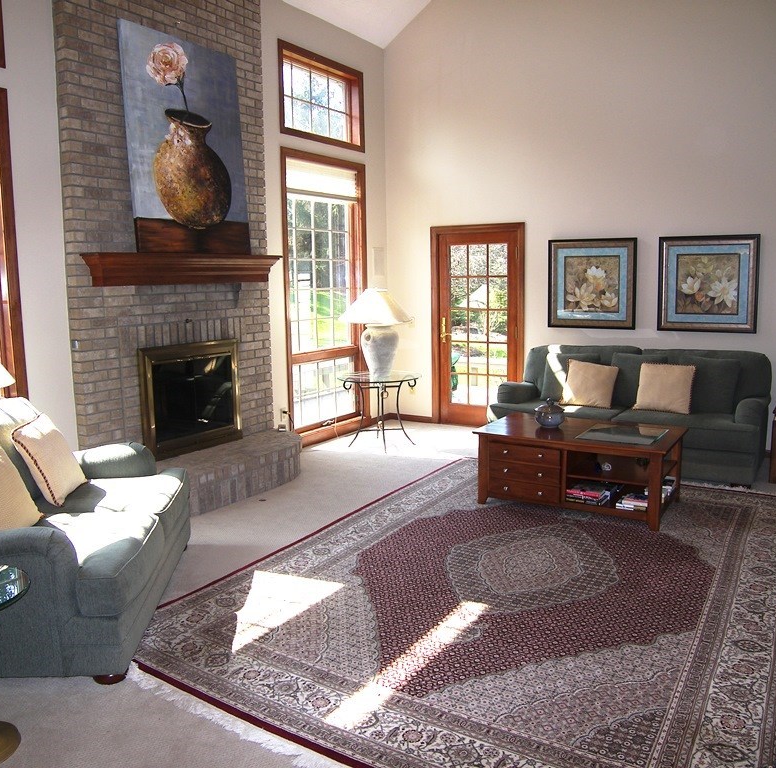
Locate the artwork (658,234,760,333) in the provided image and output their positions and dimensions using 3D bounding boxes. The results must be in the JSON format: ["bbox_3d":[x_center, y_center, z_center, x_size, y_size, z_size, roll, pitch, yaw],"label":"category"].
[{"bbox_3d":[2.737,-0.855,6.103,0.799,0.823,0.042,4,10,32],"label":"artwork"}]

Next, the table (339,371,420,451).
[{"bbox_3d":[-0.063,0.258,6.698,0.780,0.664,0.780,-1,9,0],"label":"table"}]

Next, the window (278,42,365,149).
[{"bbox_3d":[-0.591,-2.601,6.519,0.085,0.796,1.289,4,10,32],"label":"window"}]

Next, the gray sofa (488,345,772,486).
[{"bbox_3d":[2.002,0.185,5.864,2.101,0.913,0.963,4,10,32],"label":"gray sofa"}]

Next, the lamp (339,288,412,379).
[{"bbox_3d":[-0.076,-0.472,6.588,0.690,0.824,0.690,-1,9,0],"label":"lamp"}]

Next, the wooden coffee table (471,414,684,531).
[{"bbox_3d":[1.336,0.572,4.952,1.270,0.496,0.777,4,10,32],"label":"wooden coffee table"}]

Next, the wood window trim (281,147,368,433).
[{"bbox_3d":[-0.588,-0.843,6.977,0.100,2.680,1.311,4,10,32],"label":"wood window trim"}]

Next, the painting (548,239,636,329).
[{"bbox_3d":[1.842,-0.904,6.451,0.807,0.821,0.038,4,10,32],"label":"painting"}]

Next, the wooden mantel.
[{"bbox_3d":[-1.374,-0.812,5.045,0.185,0.202,1.746,4,10,32],"label":"wooden mantel"}]

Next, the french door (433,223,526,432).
[{"bbox_3d":[0.929,-0.582,7.374,1.048,2.087,0.100,4,10,32],"label":"french door"}]

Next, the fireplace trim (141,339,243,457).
[{"bbox_3d":[-1.486,0.108,5.393,0.070,0.829,0.978,4,10,32],"label":"fireplace trim"}]

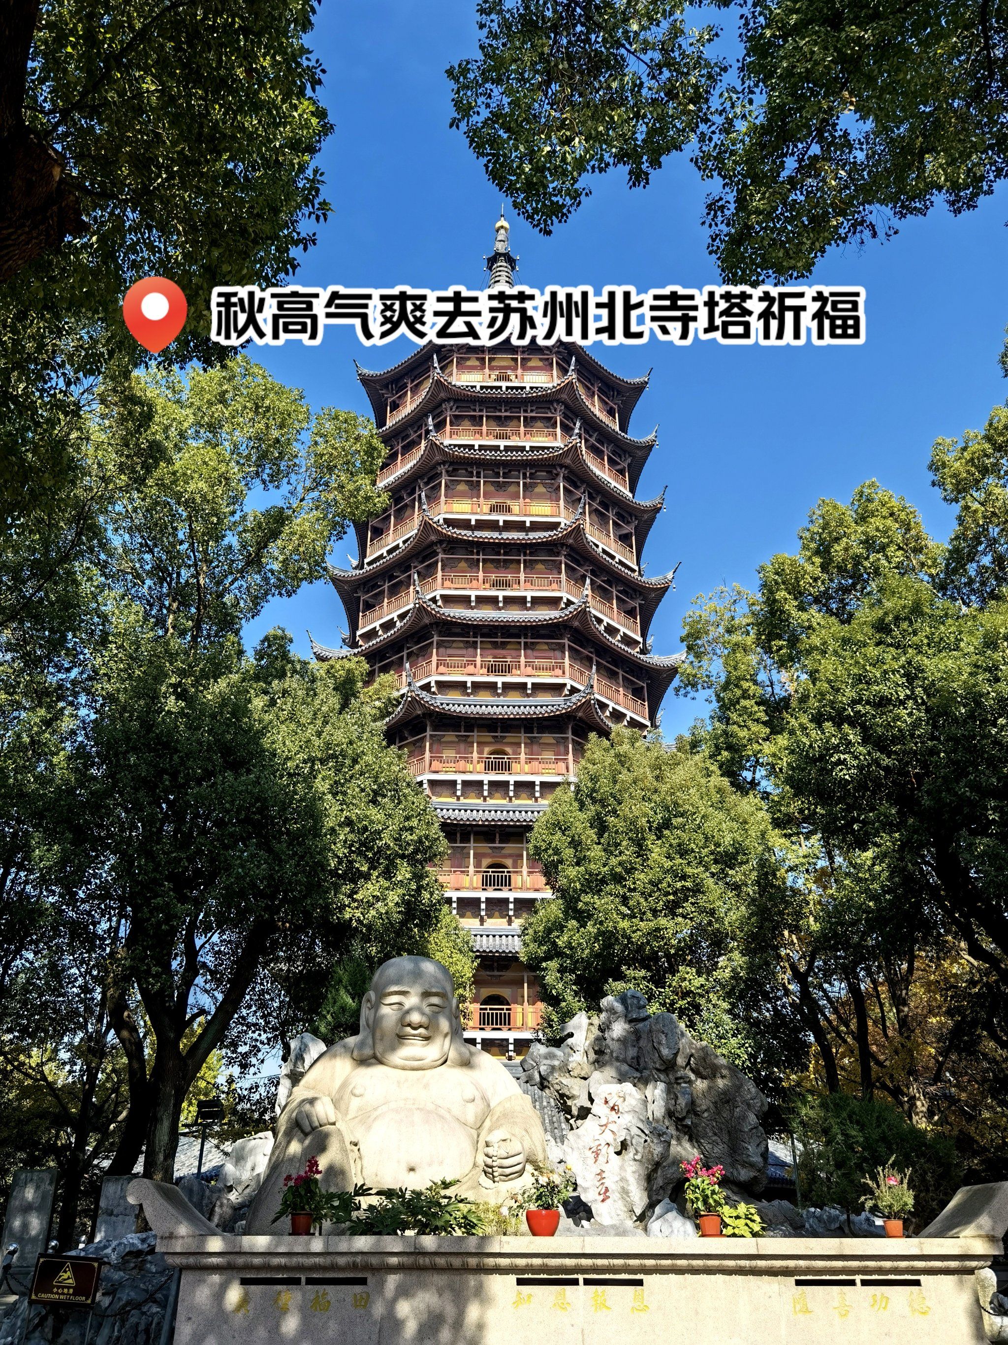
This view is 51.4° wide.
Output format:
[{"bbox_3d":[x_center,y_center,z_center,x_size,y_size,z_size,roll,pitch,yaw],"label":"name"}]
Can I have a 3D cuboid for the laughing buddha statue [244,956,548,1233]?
[{"bbox_3d":[-0.949,3.725,9.236,2.604,2.464,1.750,3,-28,-6],"label":"laughing buddha statue"}]

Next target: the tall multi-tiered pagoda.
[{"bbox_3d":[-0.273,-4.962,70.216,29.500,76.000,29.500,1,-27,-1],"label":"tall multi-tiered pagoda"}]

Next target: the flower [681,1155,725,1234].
[{"bbox_3d":[1.453,3.814,7.657,0.337,0.514,0.320,0,-28,0],"label":"flower"}]

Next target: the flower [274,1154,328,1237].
[{"bbox_3d":[-1.487,3.814,7.657,0.406,0.514,0.340,0,-28,0],"label":"flower"}]

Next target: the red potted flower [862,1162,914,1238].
[{"bbox_3d":[2.799,3.823,7.652,0.383,0.493,0.340,0,-28,0],"label":"red potted flower"}]

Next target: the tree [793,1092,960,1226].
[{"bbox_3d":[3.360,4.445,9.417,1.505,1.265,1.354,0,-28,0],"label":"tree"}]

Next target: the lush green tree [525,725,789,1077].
[{"bbox_3d":[3.131,6.089,20.564,5.515,11.103,5.515,0,-28,0],"label":"lush green tree"}]

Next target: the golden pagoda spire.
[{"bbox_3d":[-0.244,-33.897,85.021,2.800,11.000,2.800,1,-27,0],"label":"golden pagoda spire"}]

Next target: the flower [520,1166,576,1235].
[{"bbox_3d":[0.314,3.839,7.643,0.406,0.457,0.360,0,-28,0],"label":"flower"}]

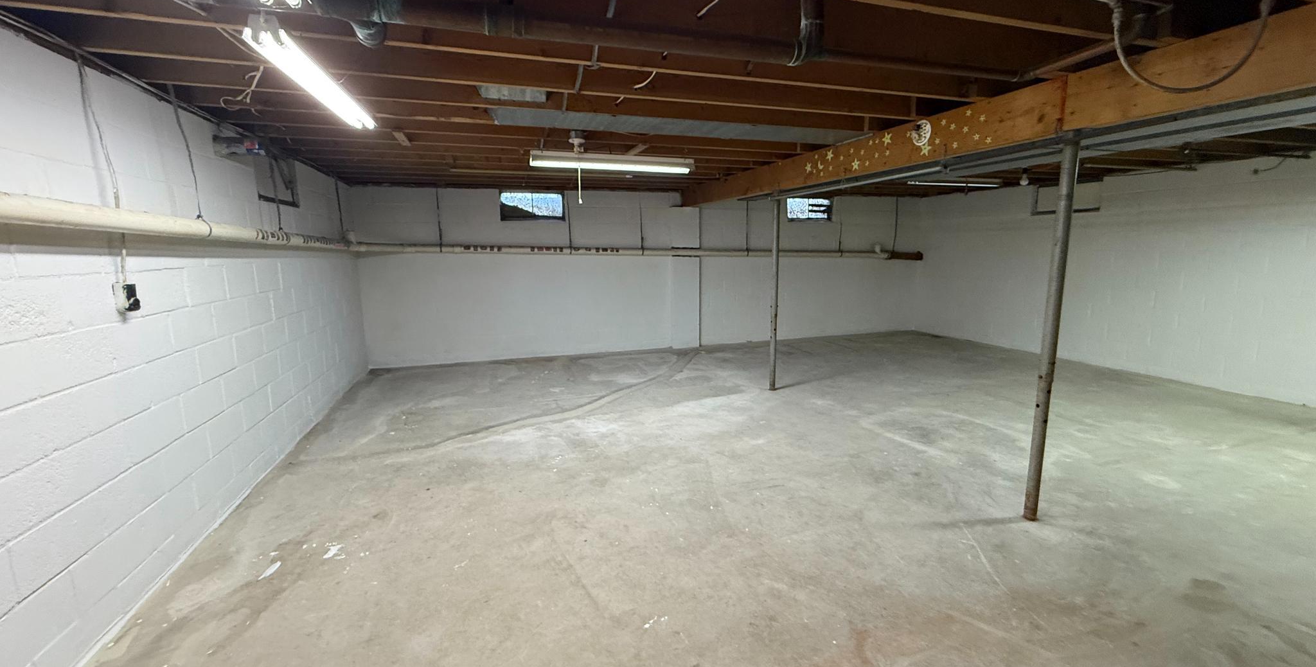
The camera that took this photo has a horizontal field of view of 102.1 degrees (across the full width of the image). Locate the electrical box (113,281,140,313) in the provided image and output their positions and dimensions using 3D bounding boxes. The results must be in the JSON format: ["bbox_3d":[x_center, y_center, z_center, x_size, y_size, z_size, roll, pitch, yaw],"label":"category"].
[{"bbox_3d":[-2.205,-0.154,2.218,0.052,0.116,0.068,-3,9,-16],"label":"electrical box"}]

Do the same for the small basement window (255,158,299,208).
[{"bbox_3d":[-2.836,-1.137,3.926,0.080,0.380,0.800,-3,9,-16],"label":"small basement window"}]

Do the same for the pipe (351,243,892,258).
[{"bbox_3d":[0.053,-1.075,7.038,7.253,0.130,0.120,-2,9,-16],"label":"pipe"}]

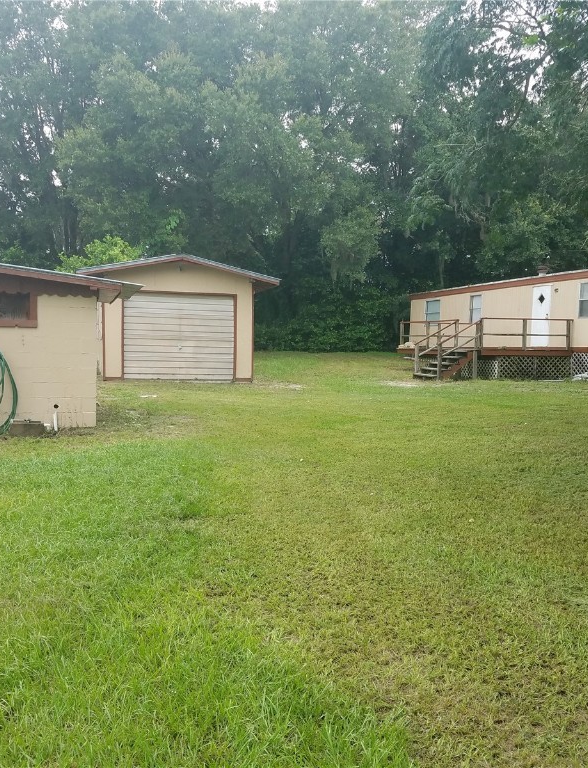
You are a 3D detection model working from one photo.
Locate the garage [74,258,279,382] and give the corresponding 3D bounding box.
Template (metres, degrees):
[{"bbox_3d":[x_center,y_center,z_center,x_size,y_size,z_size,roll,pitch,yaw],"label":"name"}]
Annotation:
[{"bbox_3d":[-3.648,-1.764,21.796,4.890,3.093,6.700,1,3,-16],"label":"garage"}]

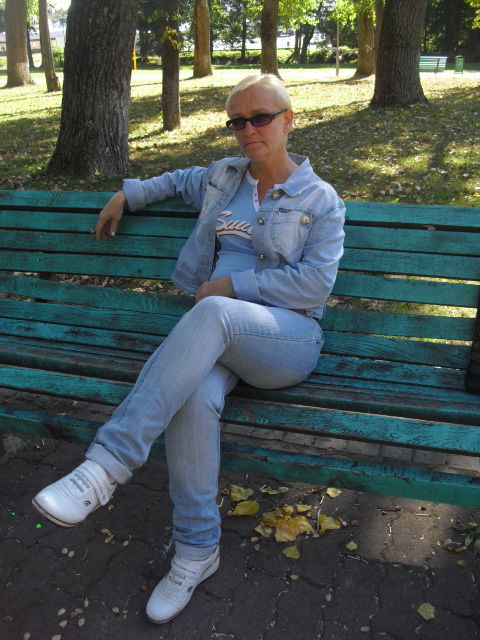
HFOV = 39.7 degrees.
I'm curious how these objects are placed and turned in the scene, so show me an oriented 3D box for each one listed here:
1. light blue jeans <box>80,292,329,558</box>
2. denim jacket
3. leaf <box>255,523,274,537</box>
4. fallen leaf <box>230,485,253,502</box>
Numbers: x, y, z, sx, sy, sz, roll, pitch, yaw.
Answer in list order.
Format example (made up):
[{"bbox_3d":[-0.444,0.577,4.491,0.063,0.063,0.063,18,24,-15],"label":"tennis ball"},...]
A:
[{"bbox_3d":[-0.055,0.234,2.024,0.455,0.654,0.726,11,25,26],"label":"light blue jeans"},{"bbox_3d":[-0.040,-0.205,1.890,0.670,0.490,0.420,7,24,18],"label":"denim jacket"},{"bbox_3d":[0.076,0.641,2.027,0.060,0.015,0.050,-1,23,0],"label":"leaf"},{"bbox_3d":[0.005,0.571,2.191,0.080,0.020,0.085,-1,23,0],"label":"fallen leaf"}]

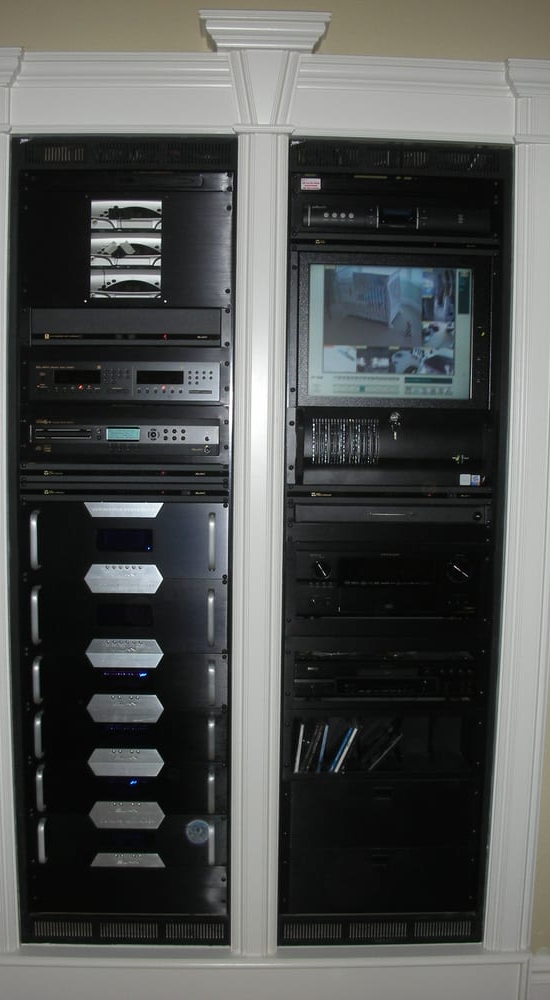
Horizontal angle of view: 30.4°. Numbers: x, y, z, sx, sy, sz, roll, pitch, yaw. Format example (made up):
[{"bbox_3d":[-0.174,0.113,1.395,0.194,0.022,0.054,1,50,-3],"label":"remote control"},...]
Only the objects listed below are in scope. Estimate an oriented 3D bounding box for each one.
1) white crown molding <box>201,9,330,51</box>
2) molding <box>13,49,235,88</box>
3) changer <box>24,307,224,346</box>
[{"bbox_3d":[-0.021,-0.998,2.168,0.283,0.071,0.098,1,5,-2],"label":"white crown molding"},{"bbox_3d":[-0.323,-0.929,2.186,0.463,0.066,0.056,1,5,-2],"label":"molding"},{"bbox_3d":[-0.342,-0.404,2.438,0.442,0.086,0.338,1,5,-2],"label":"changer"}]

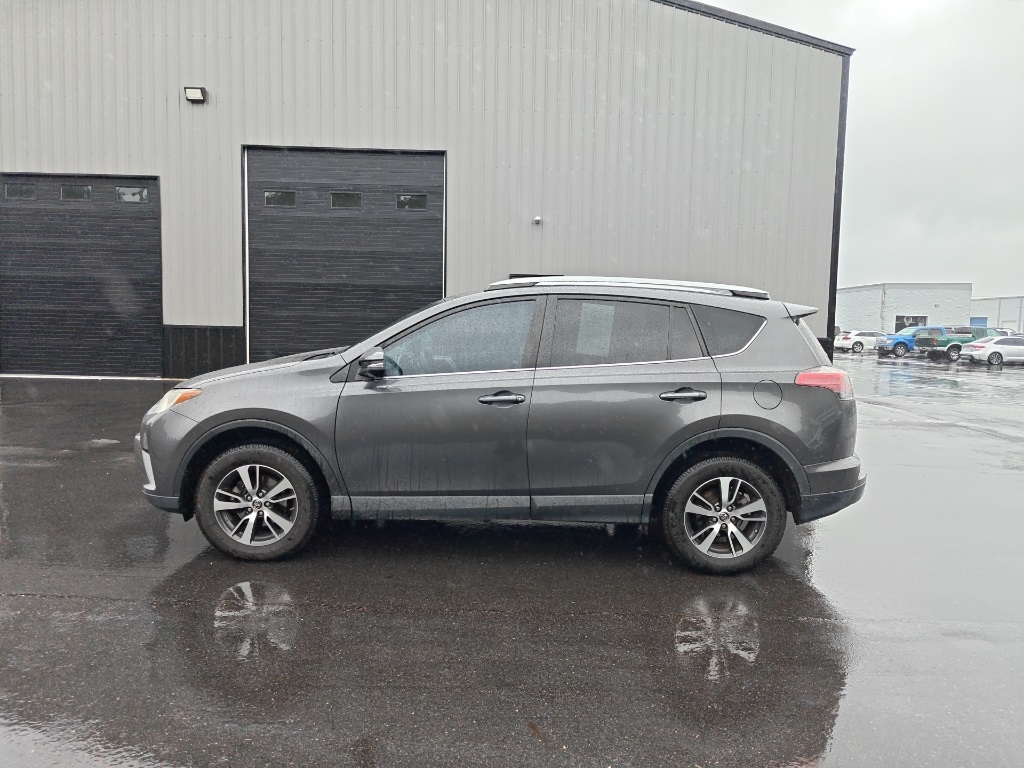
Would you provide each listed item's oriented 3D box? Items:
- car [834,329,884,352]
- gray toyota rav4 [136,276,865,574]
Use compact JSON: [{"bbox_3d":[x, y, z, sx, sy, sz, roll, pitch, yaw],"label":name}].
[{"bbox_3d":[25.990,-3.050,49.300,4.800,1.610,1.900,1,5,0],"label":"car"},{"bbox_3d":[-0.095,0.153,4.725,4.610,1.705,1.870,1,5,0],"label":"gray toyota rav4"}]

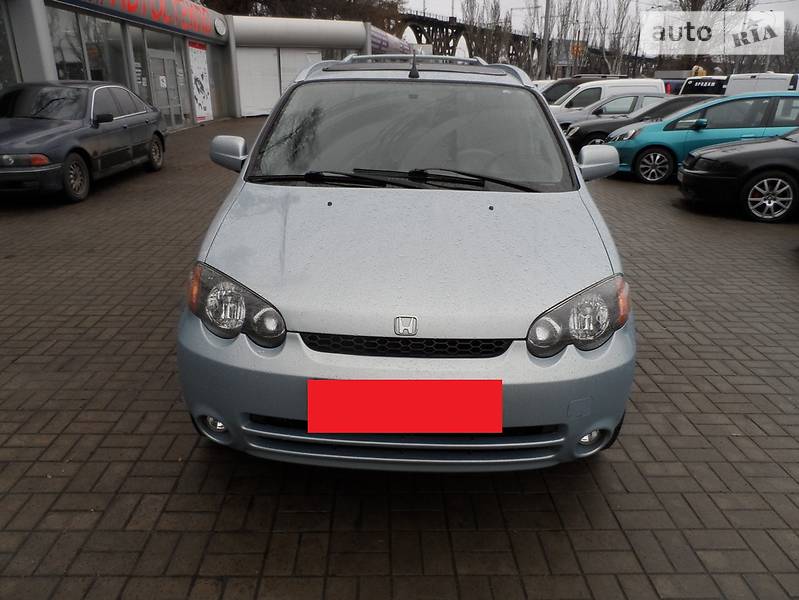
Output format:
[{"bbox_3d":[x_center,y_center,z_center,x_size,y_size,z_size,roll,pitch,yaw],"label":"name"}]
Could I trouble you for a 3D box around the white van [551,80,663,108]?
[{"bbox_3d":[5.157,-5.502,16.180,4.100,1.800,1.720,5,21,8],"label":"white van"}]

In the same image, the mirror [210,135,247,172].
[{"bbox_3d":[-0.807,-0.695,2.654,0.190,0.165,0.110,2,21,1],"label":"mirror"}]

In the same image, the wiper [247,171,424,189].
[{"bbox_3d":[-0.275,-0.506,2.330,0.750,0.065,0.110,2,21,1],"label":"wiper"}]

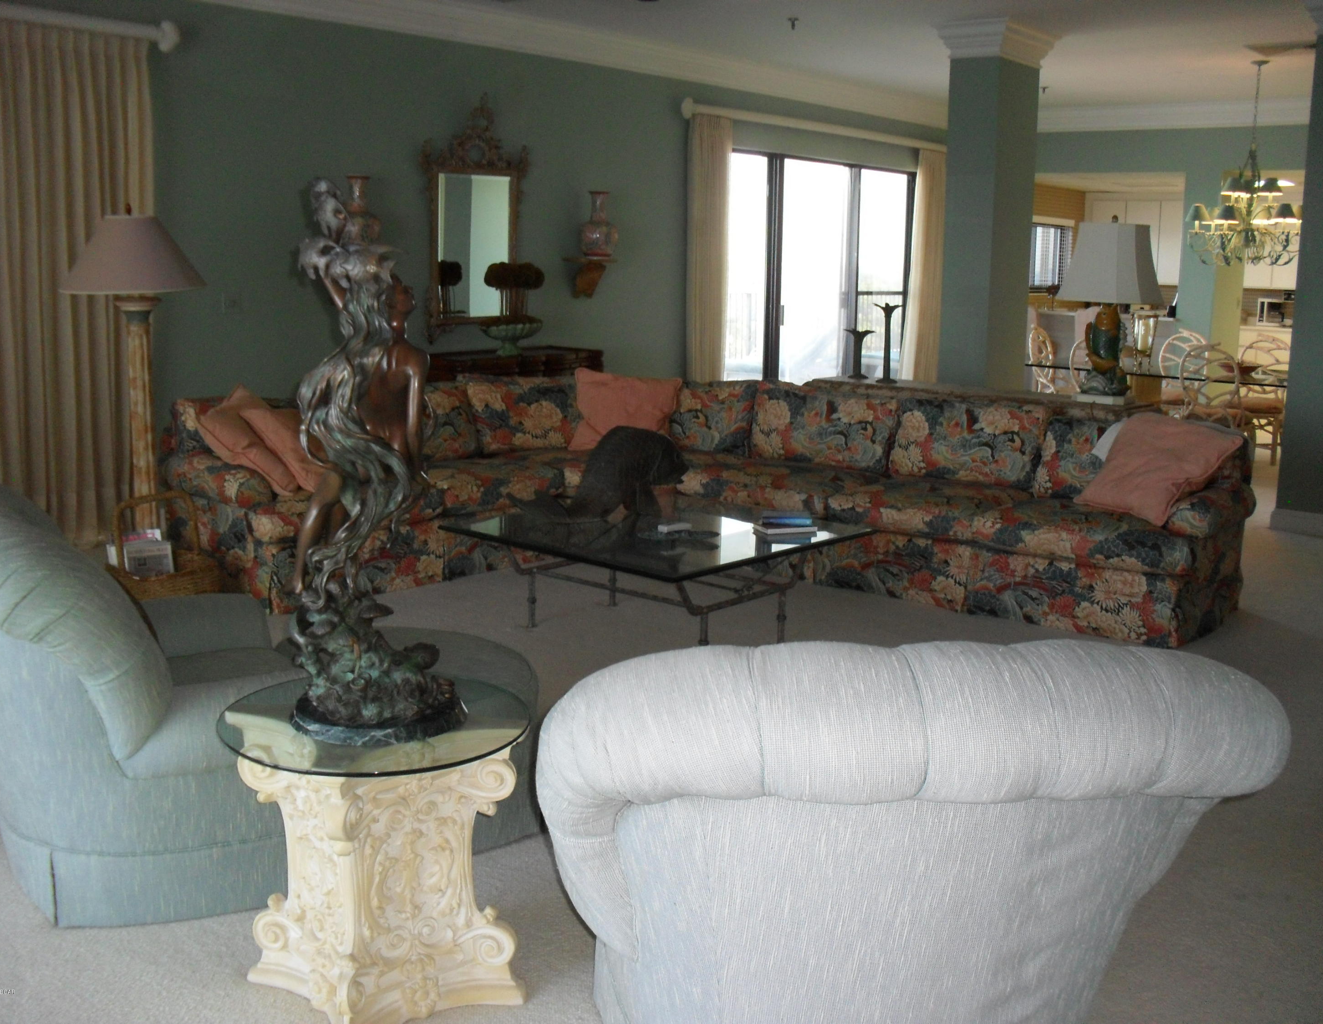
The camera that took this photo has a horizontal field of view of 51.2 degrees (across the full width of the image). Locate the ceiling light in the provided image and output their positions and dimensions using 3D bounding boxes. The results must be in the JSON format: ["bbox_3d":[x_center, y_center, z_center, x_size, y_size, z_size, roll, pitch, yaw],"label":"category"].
[{"bbox_3d":[4.064,-2.402,9.522,0.824,1.363,0.824,5,11,23],"label":"ceiling light"}]

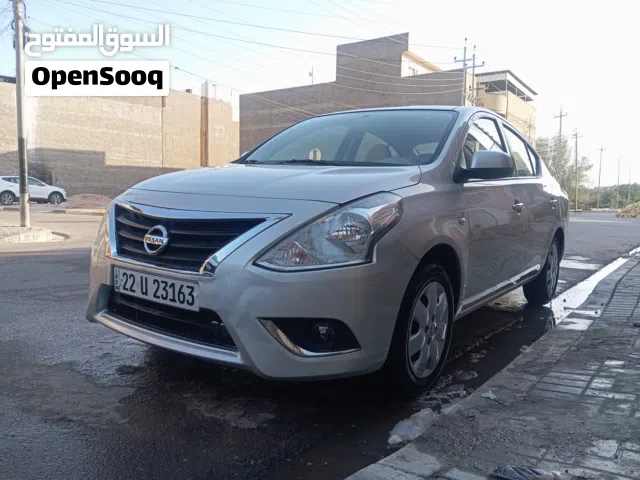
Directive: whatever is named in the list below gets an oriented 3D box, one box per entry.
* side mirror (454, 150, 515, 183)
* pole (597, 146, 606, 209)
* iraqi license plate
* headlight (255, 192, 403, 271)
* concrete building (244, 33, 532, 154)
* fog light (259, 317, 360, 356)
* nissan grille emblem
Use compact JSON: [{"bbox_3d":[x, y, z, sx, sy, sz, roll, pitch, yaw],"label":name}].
[{"bbox_3d":[0.841,-0.374,2.623,0.260,0.165,0.190,6,6,35],"label":"side mirror"},{"bbox_3d":[34.676,-7.726,64.000,1.000,7.800,0.250,5,6,35],"label":"pole"},{"bbox_3d":[-0.656,0.189,2.042,0.520,0.110,0.025,6,6,35],"label":"iraqi license plate"},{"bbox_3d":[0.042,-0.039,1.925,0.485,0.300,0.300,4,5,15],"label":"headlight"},{"bbox_3d":[4.966,-9.228,44.146,24.440,12.710,8.050,5,6,35],"label":"concrete building"},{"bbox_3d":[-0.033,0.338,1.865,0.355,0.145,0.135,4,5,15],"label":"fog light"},{"bbox_3d":[-0.643,0.000,2.031,0.128,0.113,0.025,6,6,35],"label":"nissan grille emblem"}]

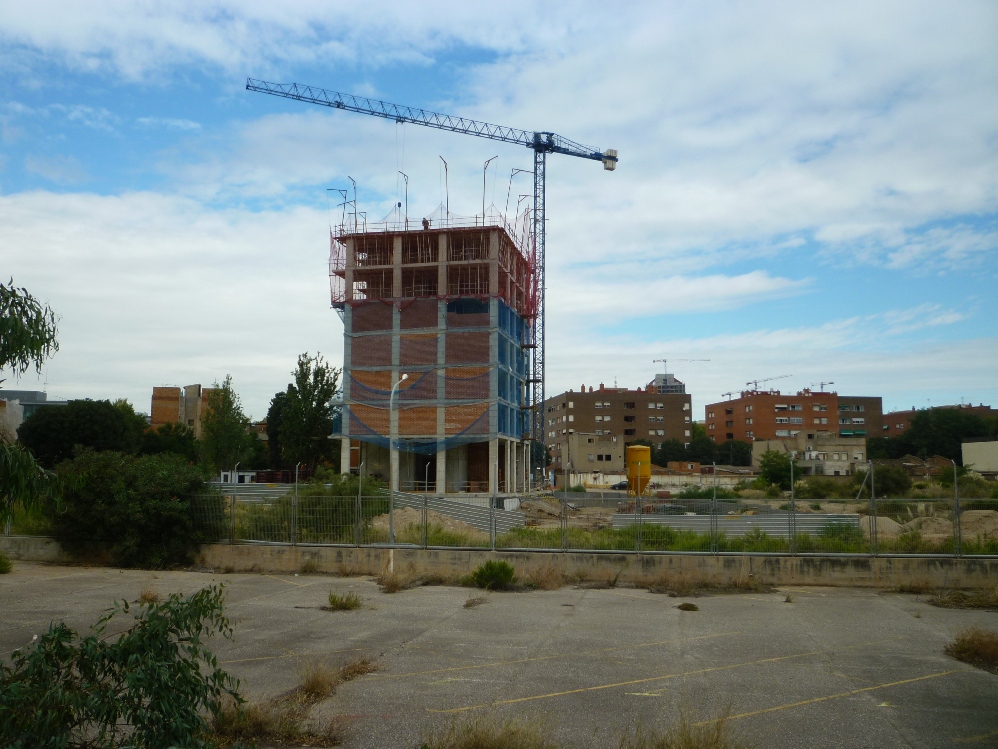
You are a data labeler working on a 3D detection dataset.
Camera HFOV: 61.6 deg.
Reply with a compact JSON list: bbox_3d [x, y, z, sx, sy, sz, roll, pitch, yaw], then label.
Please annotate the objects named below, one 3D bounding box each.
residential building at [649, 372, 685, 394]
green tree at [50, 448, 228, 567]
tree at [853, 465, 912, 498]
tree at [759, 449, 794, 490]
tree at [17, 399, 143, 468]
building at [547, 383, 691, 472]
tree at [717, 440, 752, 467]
[{"bbox_3d":[134.198,40.769,669.829,30.000,83.730,28.000,-1,-7,6],"label":"residential building"},{"bbox_3d":[-14.060,5.124,32.322,6.500,4.360,5.000,1,-7,-11],"label":"green tree"},{"bbox_3d":[44.880,12.470,97.950,7.000,4.000,6.300,-3,-8,24],"label":"tree"},{"bbox_3d":[47.545,16.208,142.080,6.600,7.250,6.400,-2,-7,17],"label":"tree"},{"bbox_3d":[-41.563,7.192,82.727,11.600,9.670,10.000,2,-7,-17],"label":"tree"},{"bbox_3d":[25.980,14.760,190.630,27.800,22.300,23.000,1,-7,-10],"label":"building"},{"bbox_3d":[48.430,18.210,172.370,7.200,9.400,7.200,-2,-7,16],"label":"tree"}]

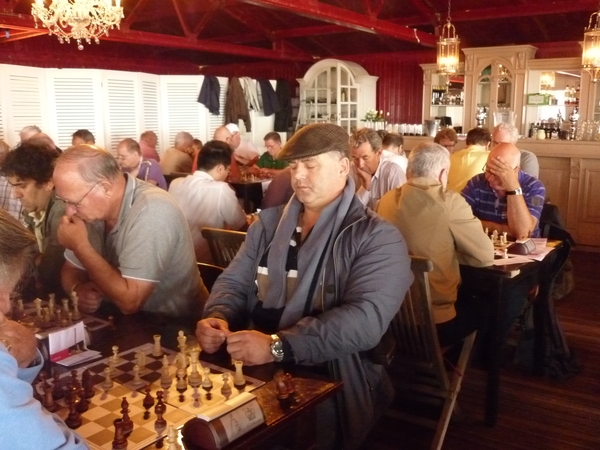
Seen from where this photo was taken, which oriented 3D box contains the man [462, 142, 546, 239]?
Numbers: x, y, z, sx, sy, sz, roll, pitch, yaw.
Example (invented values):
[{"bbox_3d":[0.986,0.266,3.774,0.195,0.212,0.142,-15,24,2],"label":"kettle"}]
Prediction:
[{"bbox_3d":[1.224,0.173,3.384,0.540,1.280,0.740,7,12,36],"label":"man"}]

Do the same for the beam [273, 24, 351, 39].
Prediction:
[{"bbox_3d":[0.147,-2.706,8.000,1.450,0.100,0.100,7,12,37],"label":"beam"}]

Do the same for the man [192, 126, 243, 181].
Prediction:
[{"bbox_3d":[-0.837,-0.270,5.800,0.540,1.360,0.700,7,12,36],"label":"man"}]

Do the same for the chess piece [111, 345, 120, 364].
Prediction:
[{"bbox_3d":[-0.516,0.360,1.591,0.028,0.049,0.028,7,12,36],"label":"chess piece"}]

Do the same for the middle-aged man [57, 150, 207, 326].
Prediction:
[{"bbox_3d":[-0.610,0.372,1.980,0.780,1.280,0.560,-9,13,-40],"label":"middle-aged man"}]

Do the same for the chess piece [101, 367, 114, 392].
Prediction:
[{"bbox_3d":[-0.488,0.385,1.448,0.028,0.049,0.028,7,12,36],"label":"chess piece"}]

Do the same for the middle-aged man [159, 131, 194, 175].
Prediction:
[{"bbox_3d":[-1.280,-0.323,6.000,0.550,1.280,0.800,7,12,37],"label":"middle-aged man"}]

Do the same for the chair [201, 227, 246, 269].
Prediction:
[{"bbox_3d":[-0.185,0.431,2.880,0.440,0.830,0.500,7,12,37],"label":"chair"}]

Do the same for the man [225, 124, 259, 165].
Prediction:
[{"bbox_3d":[-0.600,-0.381,6.100,0.550,1.320,0.800,8,13,40],"label":"man"}]

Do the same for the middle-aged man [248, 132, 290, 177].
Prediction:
[{"bbox_3d":[-0.270,-0.267,5.650,0.550,1.260,0.800,5,12,30],"label":"middle-aged man"}]

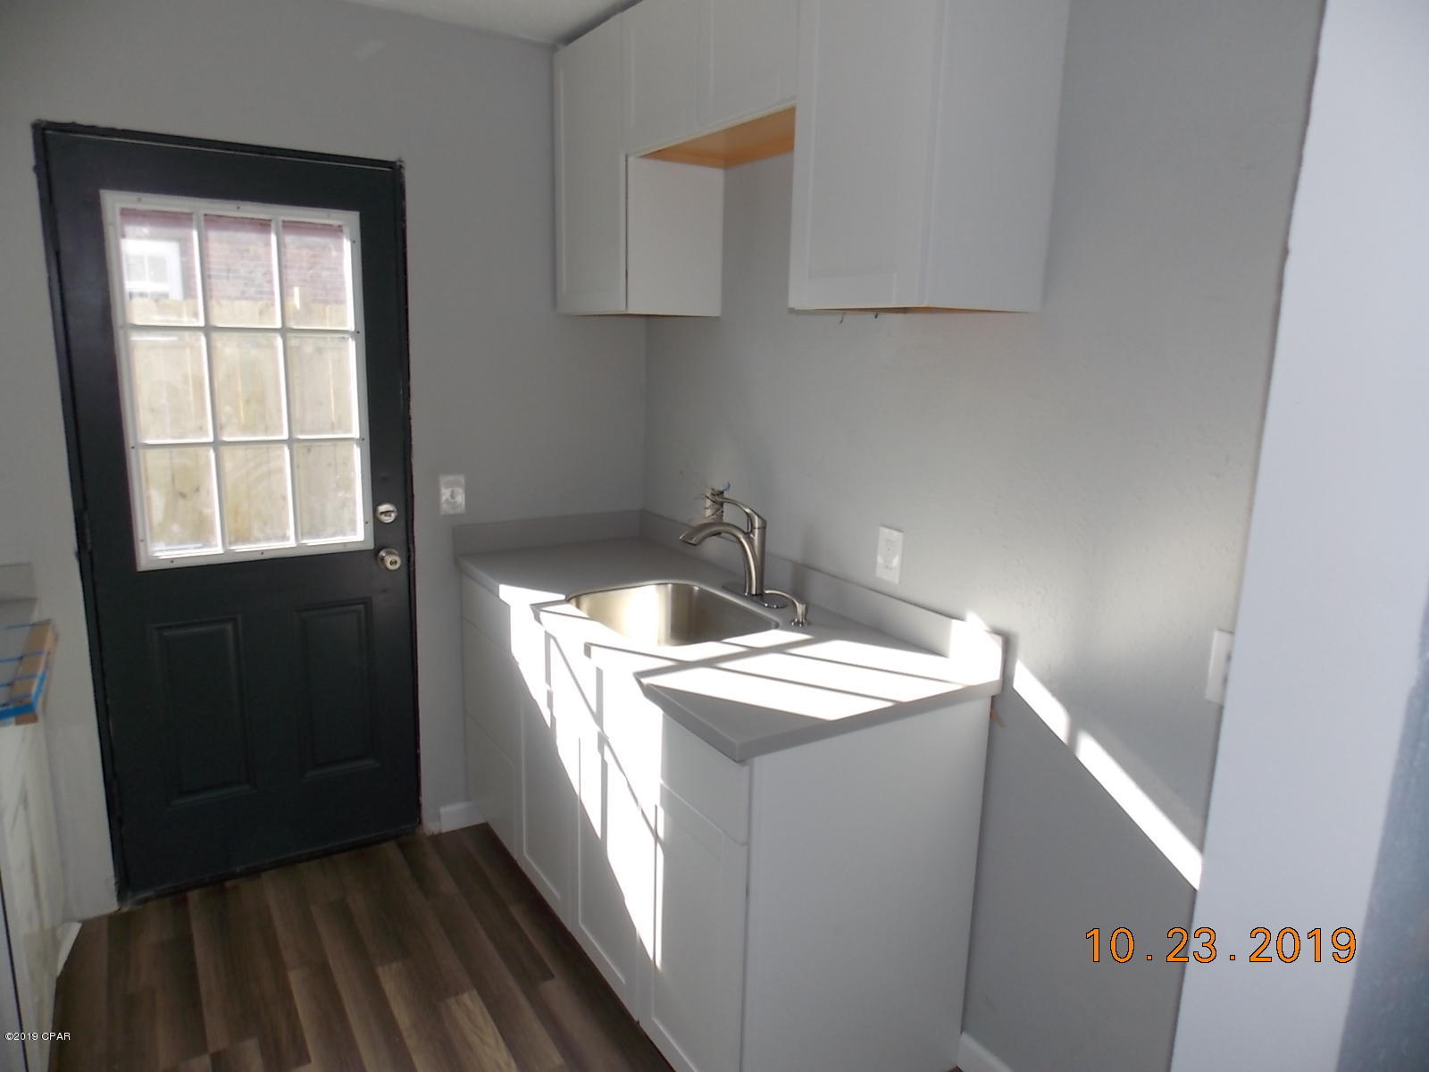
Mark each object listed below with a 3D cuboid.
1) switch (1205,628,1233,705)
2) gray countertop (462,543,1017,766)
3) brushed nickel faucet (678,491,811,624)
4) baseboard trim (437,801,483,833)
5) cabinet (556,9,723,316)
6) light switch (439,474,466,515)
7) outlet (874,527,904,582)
[{"bbox_3d":[0.833,0.217,1.523,0.007,0.116,0.073,-6,14,-31],"label":"switch"},{"bbox_3d":[-0.106,0.194,2.435,0.646,0.037,1.585,-6,14,-31],"label":"gray countertop"},{"bbox_3d":[0.083,0.049,2.385,0.263,0.276,0.395,-6,14,-31],"label":"brushed nickel faucet"},{"bbox_3d":[-0.813,0.911,3.092,0.162,0.084,0.014,-6,14,-31],"label":"baseboard trim"},{"bbox_3d":[-0.228,-1.028,2.759,0.312,0.753,0.470,-6,14,-31],"label":"cabinet"},{"bbox_3d":[-0.793,-0.124,2.879,0.073,0.116,0.007,-6,14,-31],"label":"light switch"},{"bbox_3d":[0.405,0.045,2.192,0.007,0.117,0.074,-6,14,-31],"label":"outlet"}]

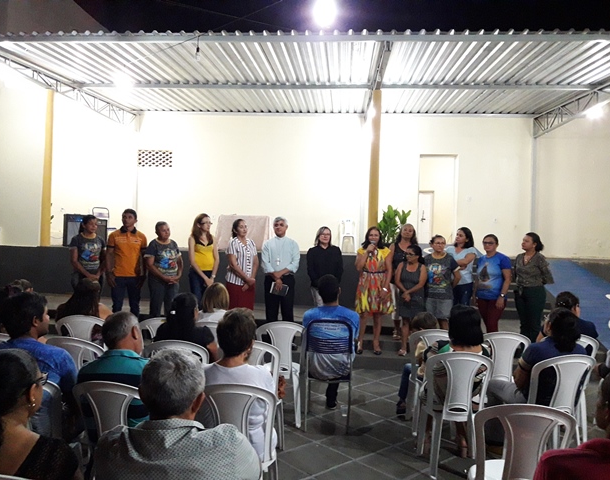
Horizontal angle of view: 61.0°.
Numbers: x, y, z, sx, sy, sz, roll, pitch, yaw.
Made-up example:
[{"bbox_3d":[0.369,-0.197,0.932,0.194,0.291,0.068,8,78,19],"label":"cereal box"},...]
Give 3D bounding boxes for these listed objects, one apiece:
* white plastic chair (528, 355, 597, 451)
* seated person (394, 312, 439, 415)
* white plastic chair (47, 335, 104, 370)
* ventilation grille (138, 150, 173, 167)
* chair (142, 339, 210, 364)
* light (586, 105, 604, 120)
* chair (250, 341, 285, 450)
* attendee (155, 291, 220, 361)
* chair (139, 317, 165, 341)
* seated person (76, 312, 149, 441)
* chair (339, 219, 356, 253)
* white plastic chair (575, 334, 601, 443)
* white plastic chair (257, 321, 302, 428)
[{"bbox_3d":[1.625,1.180,3.610,0.440,0.870,0.510,1,0,-15],"label":"white plastic chair"},{"bbox_3d":[1.010,1.107,4.600,0.400,0.980,0.620,1,0,-10],"label":"seated person"},{"bbox_3d":[-1.687,1.157,4.034,0.450,0.880,0.500,1,0,1],"label":"white plastic chair"},{"bbox_3d":[-3.691,-2.010,12.800,0.880,0.420,0.100,1,0,4],"label":"ventilation grille"},{"bbox_3d":[-0.860,1.116,3.750,0.440,0.870,0.510,1,0,2],"label":"chair"},{"bbox_3d":[6.106,-2.684,10.900,0.340,0.300,0.340,1,0,0],"label":"light"},{"bbox_3d":[-0.385,1.128,3.750,0.440,0.870,0.510,1,0,2],"label":"chair"},{"bbox_3d":[-0.865,0.960,3.950,0.470,1.180,0.750,2,0,6],"label":"attendee"},{"bbox_3d":[-1.288,1.158,4.984,0.450,0.880,0.500,1,0,2],"label":"chair"},{"bbox_3d":[-0.945,0.960,2.920,0.500,1.180,0.800,2,0,6],"label":"seated person"},{"bbox_3d":[1.135,-0.091,13.450,0.450,0.880,0.500,1,0,0],"label":"chair"},{"bbox_3d":[2.162,1.199,4.424,0.450,0.880,0.500,1,0,0],"label":"white plastic chair"},{"bbox_3d":[-0.188,1.171,4.753,0.450,0.880,0.500,1,0,5],"label":"white plastic chair"}]

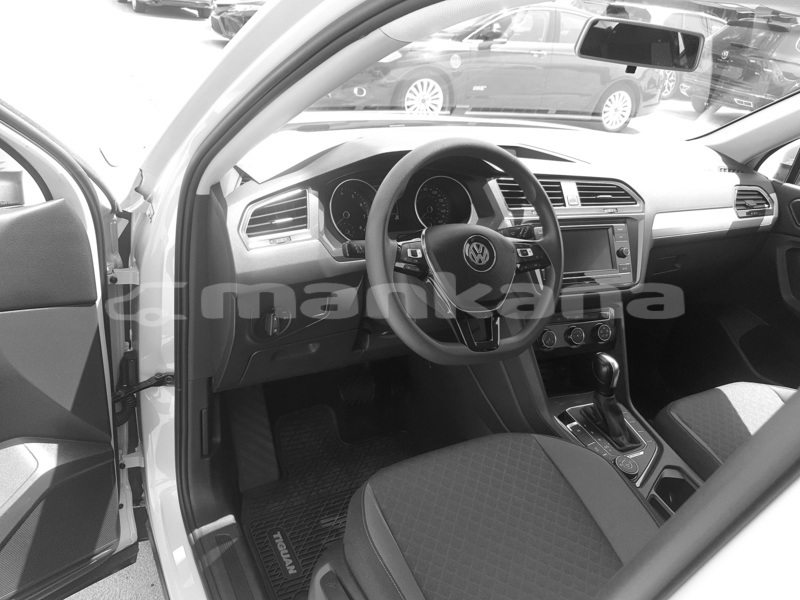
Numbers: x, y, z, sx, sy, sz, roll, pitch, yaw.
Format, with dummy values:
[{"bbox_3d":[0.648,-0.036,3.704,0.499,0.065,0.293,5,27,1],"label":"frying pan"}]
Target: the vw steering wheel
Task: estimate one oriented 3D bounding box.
[{"bbox_3d":[0.107,-0.085,1.008,0.370,0.365,0.110,-5,1,-24],"label":"vw steering wheel"}]

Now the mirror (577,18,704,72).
[{"bbox_3d":[0.427,-0.455,1.071,0.249,0.072,0.040,1,30,-14],"label":"mirror"}]

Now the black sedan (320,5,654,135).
[{"bbox_3d":[1.290,-3.156,7.915,4.870,1.475,1.870,-6,30,-24],"label":"black sedan"}]

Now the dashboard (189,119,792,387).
[{"bbox_3d":[0.307,-0.172,1.455,1.480,0.440,0.540,-5,30,-24],"label":"dashboard"}]

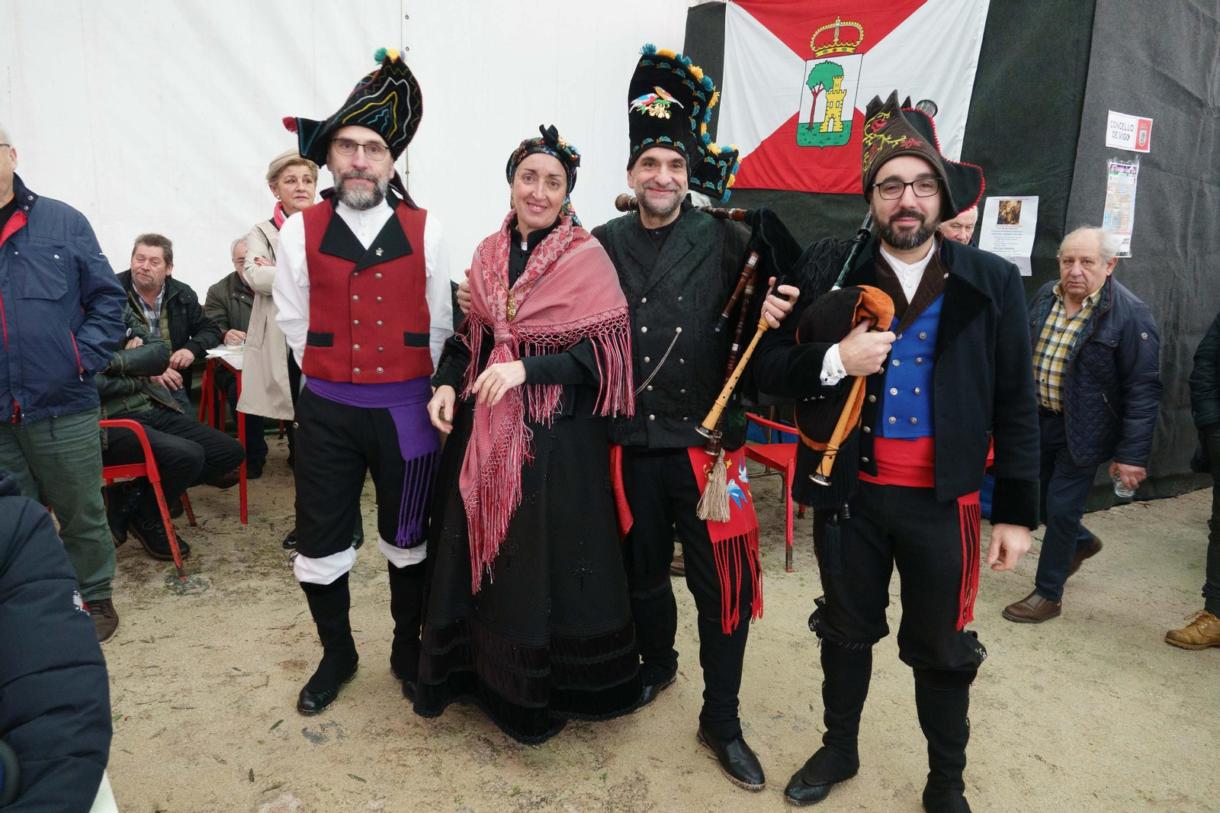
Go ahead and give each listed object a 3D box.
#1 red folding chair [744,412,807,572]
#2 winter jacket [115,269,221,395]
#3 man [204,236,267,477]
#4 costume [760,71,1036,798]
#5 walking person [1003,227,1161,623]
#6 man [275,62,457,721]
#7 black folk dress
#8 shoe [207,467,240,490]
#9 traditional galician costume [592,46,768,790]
[{"bbox_3d":[0.860,0.268,3.538,0.530,0.800,0.560,-5,14,-26],"label":"red folding chair"},{"bbox_3d":[-2.251,-0.346,4.085,0.600,0.660,0.480,-6,14,-35],"label":"winter jacket"},{"bbox_3d":[-1.984,-0.247,4.653,0.560,1.320,0.750,-2,12,-20],"label":"man"},{"bbox_3d":[0.672,0.137,1.963,0.620,1.730,0.460,5,13,16],"label":"costume"},{"bbox_3d":[1.890,0.032,3.320,0.680,1.520,0.600,-6,14,-33],"label":"walking person"},{"bbox_3d":[-0.675,-0.025,2.292,0.510,1.850,0.380,-1,13,-11],"label":"man"},{"bbox_3d":[-0.194,0.183,2.367,0.620,1.410,0.540,3,13,7],"label":"black folk dress"},{"bbox_3d":[-2.018,0.384,4.294,0.110,0.110,0.280,-1,13,-8],"label":"shoe"},{"bbox_3d":[0.190,0.004,2.264,0.680,1.890,0.560,1,11,-3],"label":"traditional galician costume"}]

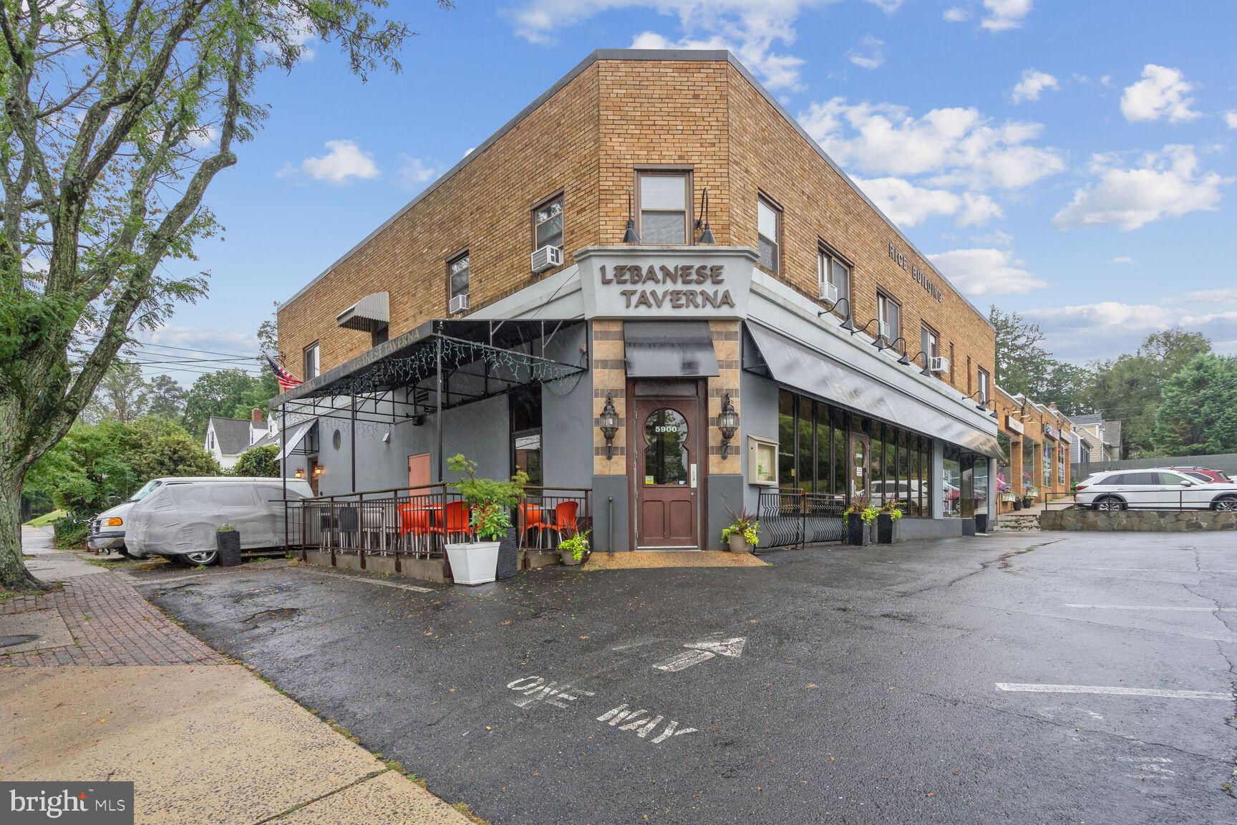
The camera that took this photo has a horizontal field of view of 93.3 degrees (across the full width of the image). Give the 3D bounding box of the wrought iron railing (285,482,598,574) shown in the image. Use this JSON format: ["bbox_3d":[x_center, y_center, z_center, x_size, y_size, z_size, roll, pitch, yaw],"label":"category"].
[{"bbox_3d":[-3.716,2.120,10.487,7.200,1.300,2.088,-10,-14,43],"label":"wrought iron railing"}]

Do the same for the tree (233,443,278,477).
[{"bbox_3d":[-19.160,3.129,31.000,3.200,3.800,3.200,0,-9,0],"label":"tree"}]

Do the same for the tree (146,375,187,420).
[{"bbox_3d":[-47.965,2.667,62.000,5.200,13.500,5.200,0,-9,0],"label":"tree"}]

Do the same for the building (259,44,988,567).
[{"bbox_3d":[1.317,0.405,20.503,17.000,7.800,19.400,-8,-12,43],"label":"building"}]

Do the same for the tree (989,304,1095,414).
[{"bbox_3d":[36.199,-1.655,50.000,8.800,15.500,8.200,0,-9,0],"label":"tree"}]

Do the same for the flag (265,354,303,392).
[{"bbox_3d":[-9.249,-1.072,16.200,0.450,1.100,1.050,-8,-12,43],"label":"flag"}]

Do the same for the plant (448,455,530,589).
[{"bbox_3d":[-1.717,1.396,7.600,1.050,1.660,1.000,0,-9,0],"label":"plant"}]

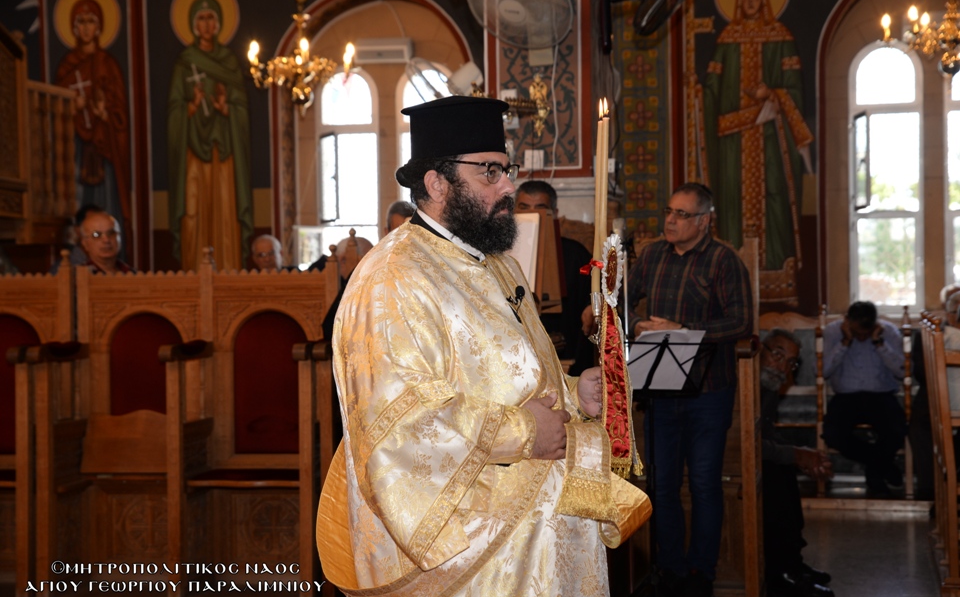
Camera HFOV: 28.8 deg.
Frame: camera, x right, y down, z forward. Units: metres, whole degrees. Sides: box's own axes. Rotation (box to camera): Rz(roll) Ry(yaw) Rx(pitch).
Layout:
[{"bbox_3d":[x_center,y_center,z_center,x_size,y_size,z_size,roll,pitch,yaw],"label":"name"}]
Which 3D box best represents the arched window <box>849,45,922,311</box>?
[{"bbox_3d":[2.721,-0.810,12.500,0.490,1.780,0.110,-1,0,15],"label":"arched window"}]

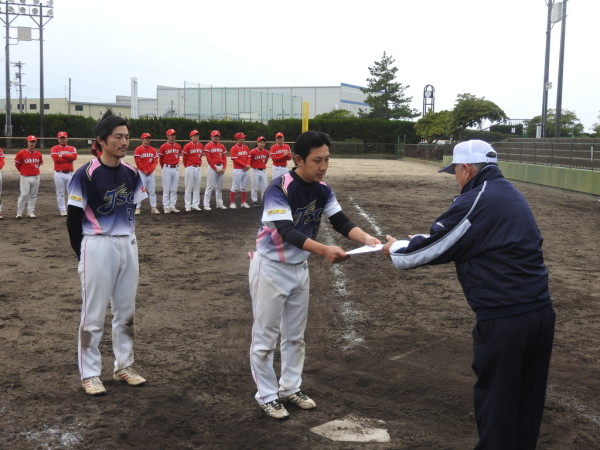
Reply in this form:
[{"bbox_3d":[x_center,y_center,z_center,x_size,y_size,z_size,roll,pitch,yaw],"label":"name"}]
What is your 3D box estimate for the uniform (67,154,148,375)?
[{"bbox_3d":[-1.228,0.269,5.039,0.320,1.400,0.470,6,8,41],"label":"uniform"}]

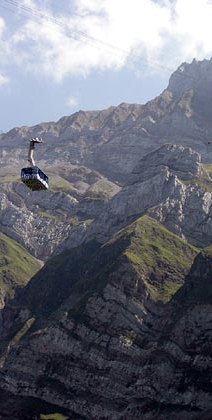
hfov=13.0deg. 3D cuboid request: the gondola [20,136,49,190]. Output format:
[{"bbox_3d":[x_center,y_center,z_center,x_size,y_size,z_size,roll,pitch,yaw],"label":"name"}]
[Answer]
[{"bbox_3d":[-13.781,-9.606,183.213,3.280,9.700,5.600,-4,-20,17],"label":"gondola"}]

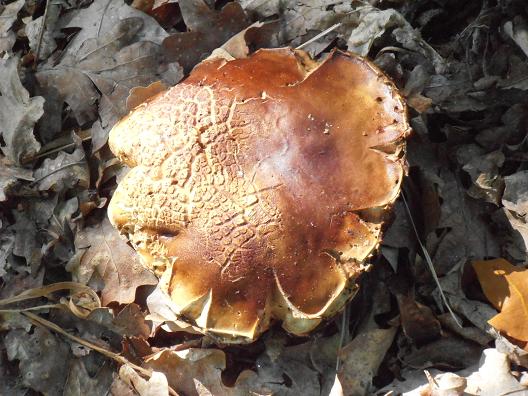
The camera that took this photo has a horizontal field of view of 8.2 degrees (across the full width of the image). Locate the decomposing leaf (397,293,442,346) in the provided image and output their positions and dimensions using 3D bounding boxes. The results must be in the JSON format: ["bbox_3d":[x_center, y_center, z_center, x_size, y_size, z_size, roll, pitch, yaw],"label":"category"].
[{"bbox_3d":[0.084,0.065,1.967,0.024,0.015,0.029,-4,65,-3],"label":"decomposing leaf"}]

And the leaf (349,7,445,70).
[{"bbox_3d":[0.074,-0.089,2.036,0.052,0.024,0.038,22,67,9],"label":"leaf"}]

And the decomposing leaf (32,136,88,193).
[{"bbox_3d":[-0.111,-0.018,2.004,0.034,0.013,0.026,-22,67,-11],"label":"decomposing leaf"}]

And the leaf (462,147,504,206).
[{"bbox_3d":[0.119,-0.012,2.003,0.024,0.015,0.031,0,65,-1],"label":"leaf"}]

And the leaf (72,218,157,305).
[{"bbox_3d":[-0.080,0.035,1.979,0.045,0.014,0.049,-14,66,-8],"label":"leaf"}]

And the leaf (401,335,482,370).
[{"bbox_3d":[0.095,0.083,1.962,0.044,0.014,0.021,-6,65,-4],"label":"leaf"}]

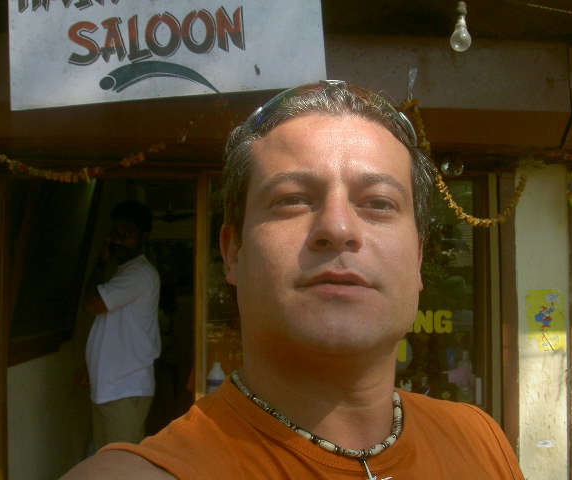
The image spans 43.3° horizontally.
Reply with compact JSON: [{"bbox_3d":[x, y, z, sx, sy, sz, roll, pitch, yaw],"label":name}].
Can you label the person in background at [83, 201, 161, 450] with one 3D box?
[{"bbox_3d":[-0.700,0.670,3.080,0.370,1.690,0.480,1,-3,-14],"label":"person in background"}]

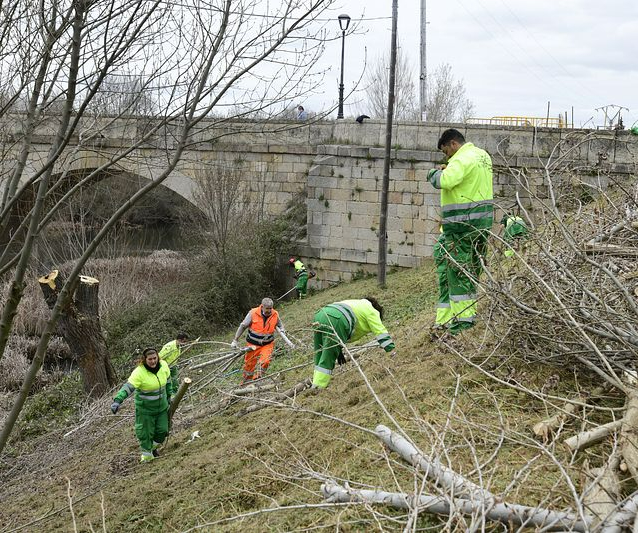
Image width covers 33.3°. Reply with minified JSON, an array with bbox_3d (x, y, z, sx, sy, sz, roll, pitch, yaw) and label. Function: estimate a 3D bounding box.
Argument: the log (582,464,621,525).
[{"bbox_3d":[1.027,0.842,3.900,0.125,0.115,0.520,4,11,17],"label":"log"}]

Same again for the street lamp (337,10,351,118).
[{"bbox_3d":[0.980,-8.085,43.000,0.520,4.300,0.520,1,9,0],"label":"street lamp"}]

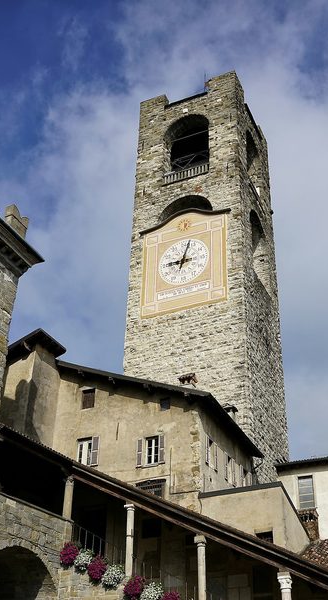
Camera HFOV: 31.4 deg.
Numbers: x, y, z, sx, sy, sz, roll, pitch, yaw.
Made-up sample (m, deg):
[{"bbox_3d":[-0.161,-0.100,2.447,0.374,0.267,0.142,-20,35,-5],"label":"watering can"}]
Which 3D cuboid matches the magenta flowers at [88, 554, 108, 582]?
[{"bbox_3d":[-2.482,10.173,22.100,0.660,0.880,0.560,-15,-33,25],"label":"magenta flowers"}]

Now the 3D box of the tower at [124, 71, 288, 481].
[{"bbox_3d":[4.624,-0.112,61.045,11.925,48.120,12.285,-11,-29,23],"label":"tower"}]

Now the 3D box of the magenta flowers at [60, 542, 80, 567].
[{"bbox_3d":[-3.679,10.015,22.953,0.650,0.760,0.550,-15,-33,25],"label":"magenta flowers"}]

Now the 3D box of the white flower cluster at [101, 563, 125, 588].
[{"bbox_3d":[-1.916,10.248,21.697,0.740,0.820,0.600,-15,-33,25],"label":"white flower cluster"}]

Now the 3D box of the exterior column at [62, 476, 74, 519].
[{"bbox_3d":[-3.719,7.642,22.585,0.330,1.614,0.330,1,-26,1],"label":"exterior column"}]

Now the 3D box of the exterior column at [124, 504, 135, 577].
[{"bbox_3d":[-1.249,8.561,20.802,0.310,2.411,0.310,1,-26,1],"label":"exterior column"}]

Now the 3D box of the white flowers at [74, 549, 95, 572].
[{"bbox_3d":[-3.072,10.065,22.538,0.650,0.760,0.550,-15,-33,25],"label":"white flowers"}]

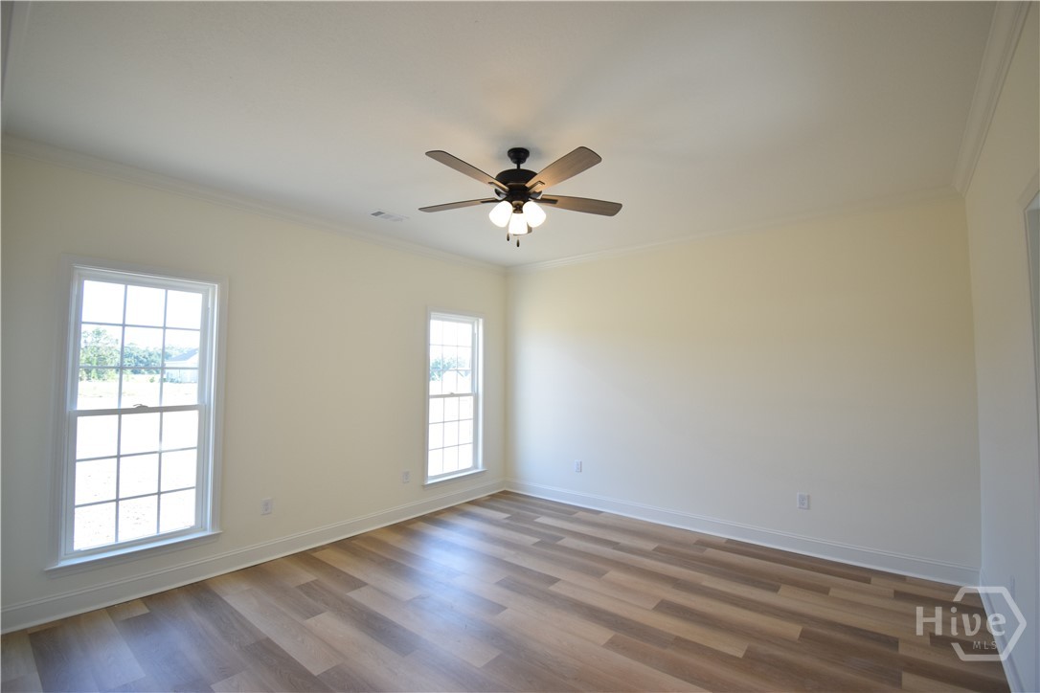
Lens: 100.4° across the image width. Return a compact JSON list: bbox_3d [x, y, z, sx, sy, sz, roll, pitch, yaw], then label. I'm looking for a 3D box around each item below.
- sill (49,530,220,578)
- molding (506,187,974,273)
[{"bbox_3d":[-2.450,1.327,2.813,0.101,0.065,0.844,-2,-4,42],"label":"sill"},{"bbox_3d":[1.449,-1.008,4.213,4.086,0.095,0.075,-2,-4,36],"label":"molding"}]

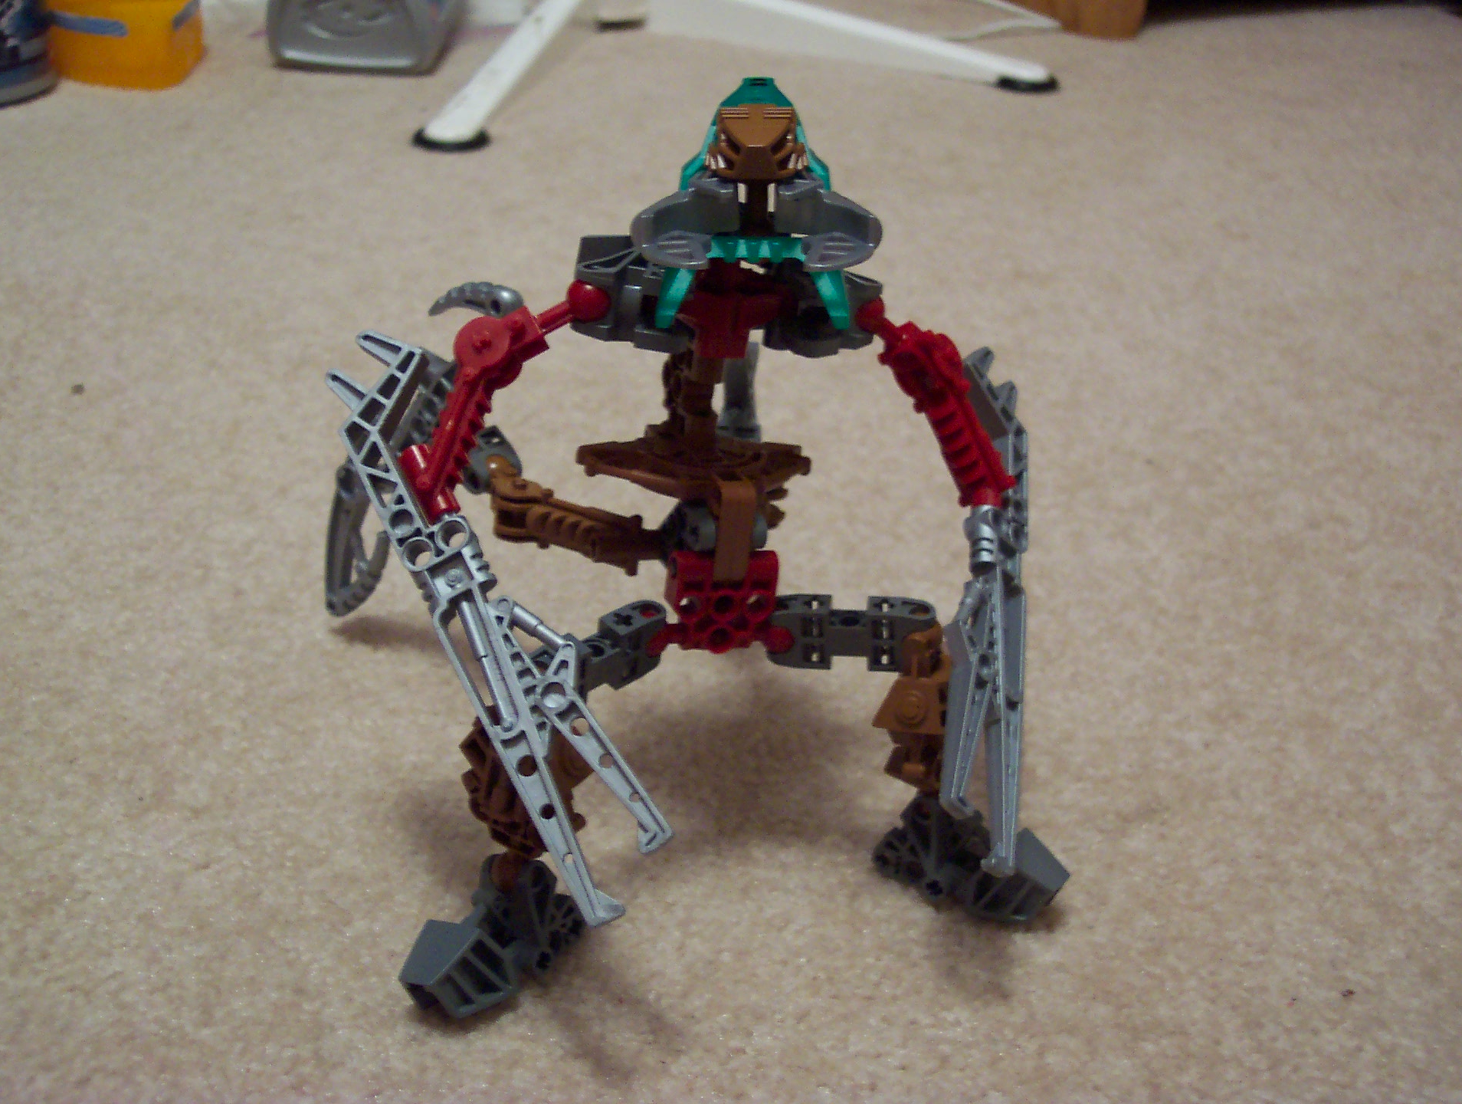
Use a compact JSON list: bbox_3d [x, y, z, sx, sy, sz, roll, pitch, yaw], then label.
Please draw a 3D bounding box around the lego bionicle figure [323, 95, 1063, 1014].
[{"bbox_3d":[-0.019,-0.013,0.397,0.167,0.190,0.182,-4,33,-7],"label":"lego bionicle figure"}]

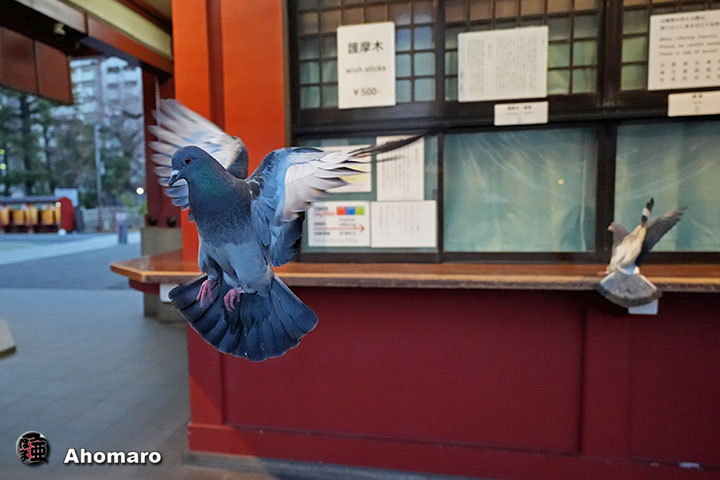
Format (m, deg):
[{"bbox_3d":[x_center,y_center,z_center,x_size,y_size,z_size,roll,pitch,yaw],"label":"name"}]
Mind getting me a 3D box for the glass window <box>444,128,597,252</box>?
[{"bbox_3d":[0.692,-0.211,1.752,0.633,0.529,0.030,0,3,9],"label":"glass window"}]

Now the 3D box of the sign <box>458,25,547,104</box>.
[{"bbox_3d":[0.610,-0.747,1.710,0.364,0.291,0.010,0,3,9],"label":"sign"}]

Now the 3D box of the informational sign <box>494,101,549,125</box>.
[{"bbox_3d":[0.688,-0.537,1.704,0.217,0.089,0.010,0,3,9],"label":"informational sign"}]

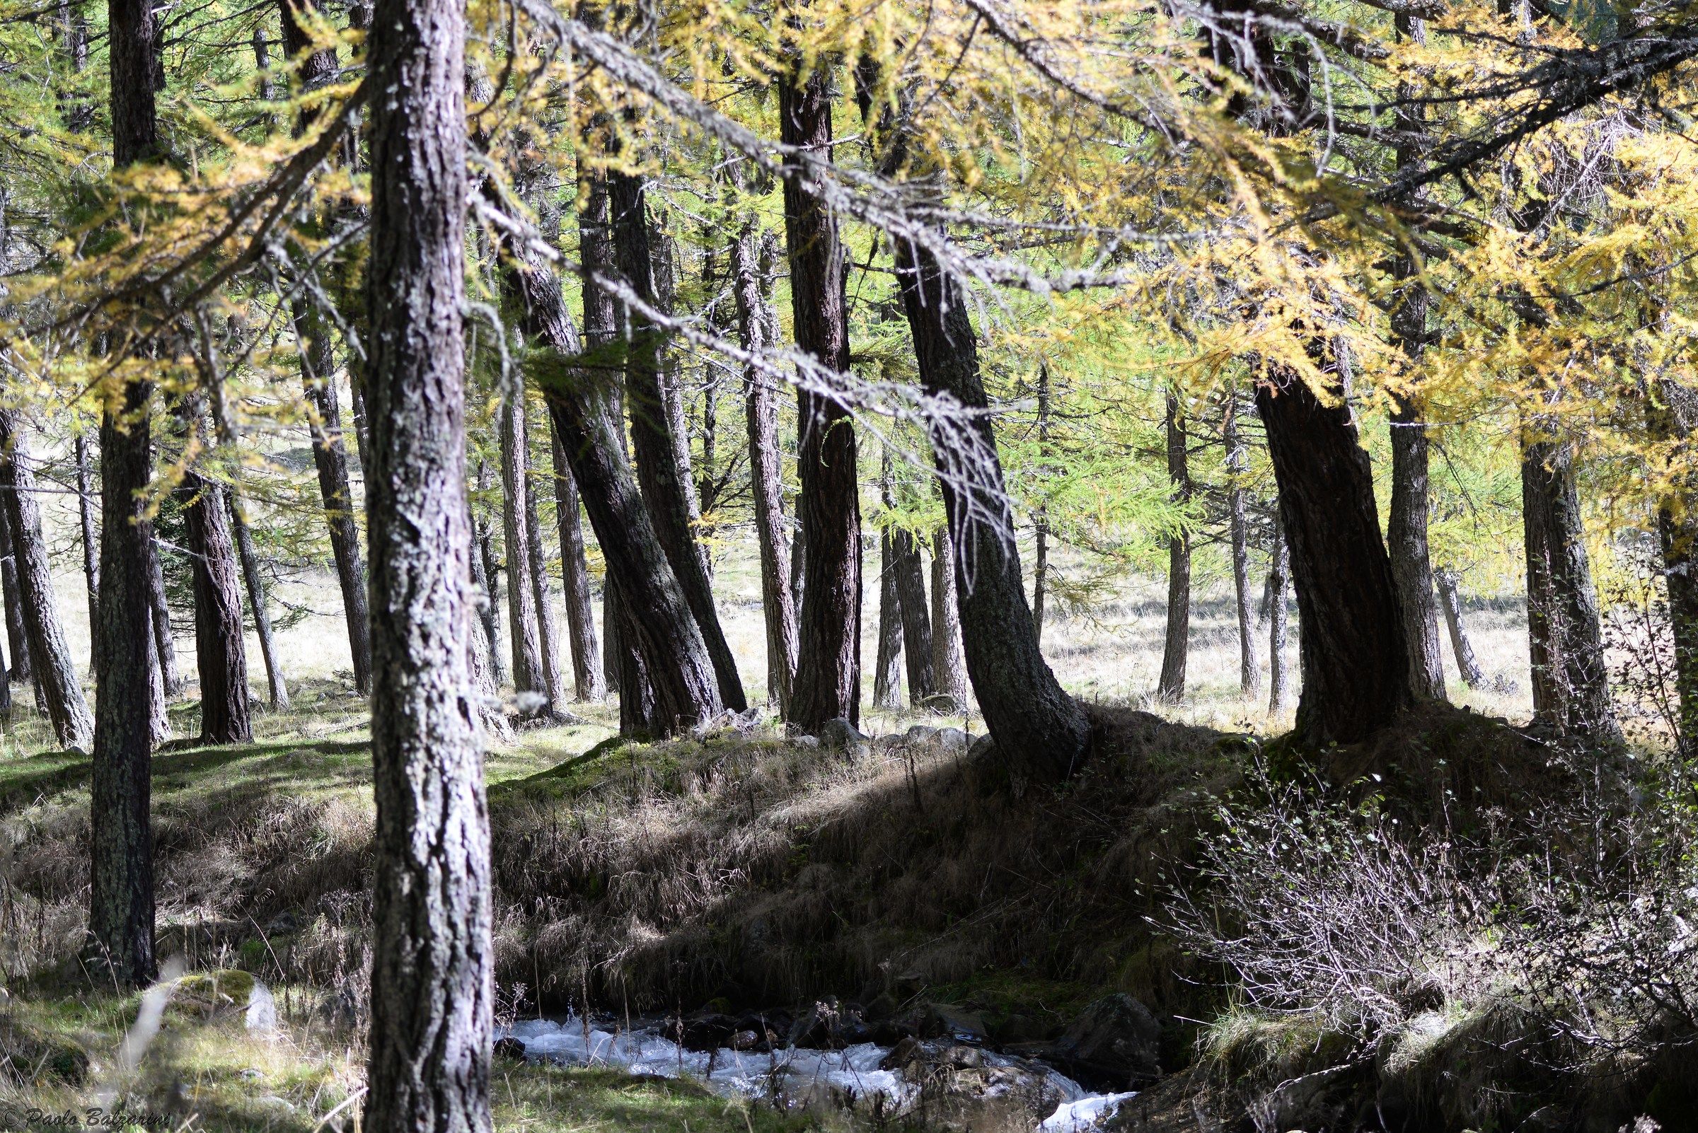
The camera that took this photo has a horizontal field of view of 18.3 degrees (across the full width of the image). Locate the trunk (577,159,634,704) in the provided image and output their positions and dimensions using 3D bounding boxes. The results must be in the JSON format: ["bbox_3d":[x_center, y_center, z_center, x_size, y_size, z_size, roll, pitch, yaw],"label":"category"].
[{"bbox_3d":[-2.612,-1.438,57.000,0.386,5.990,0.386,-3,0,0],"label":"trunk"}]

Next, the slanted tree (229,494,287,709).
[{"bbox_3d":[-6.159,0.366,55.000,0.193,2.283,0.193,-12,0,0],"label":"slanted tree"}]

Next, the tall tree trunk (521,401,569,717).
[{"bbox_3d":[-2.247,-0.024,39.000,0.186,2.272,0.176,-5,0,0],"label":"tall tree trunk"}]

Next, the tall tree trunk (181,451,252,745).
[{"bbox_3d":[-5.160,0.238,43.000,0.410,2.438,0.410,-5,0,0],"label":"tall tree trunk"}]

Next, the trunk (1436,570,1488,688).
[{"bbox_3d":[7.168,0.724,62.000,0.233,1.480,0.202,-15,0,0],"label":"trunk"}]

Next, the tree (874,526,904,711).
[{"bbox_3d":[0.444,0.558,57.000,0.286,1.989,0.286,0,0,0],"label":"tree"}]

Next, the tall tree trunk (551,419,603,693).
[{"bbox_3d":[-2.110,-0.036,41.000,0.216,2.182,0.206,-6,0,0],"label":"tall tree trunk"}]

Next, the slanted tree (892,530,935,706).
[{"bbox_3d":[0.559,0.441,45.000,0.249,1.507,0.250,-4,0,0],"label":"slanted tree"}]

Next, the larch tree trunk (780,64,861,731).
[{"bbox_3d":[-0.204,-1.212,37.000,0.464,4.741,0.418,-2,0,0],"label":"larch tree trunk"}]

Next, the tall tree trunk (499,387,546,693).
[{"bbox_3d":[-2.971,-0.223,48.000,0.265,2.875,0.241,-4,0,0],"label":"tall tree trunk"}]

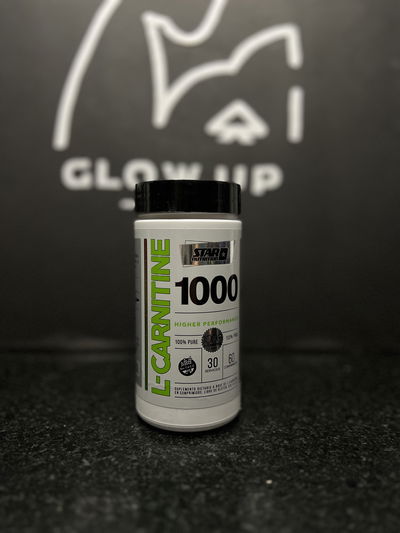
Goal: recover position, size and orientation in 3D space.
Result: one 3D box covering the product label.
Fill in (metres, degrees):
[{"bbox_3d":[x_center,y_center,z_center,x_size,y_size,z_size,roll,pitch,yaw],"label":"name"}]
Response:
[{"bbox_3d":[-0.007,0.027,0.247,0.065,0.099,0.064,-1,5,-16],"label":"product label"}]

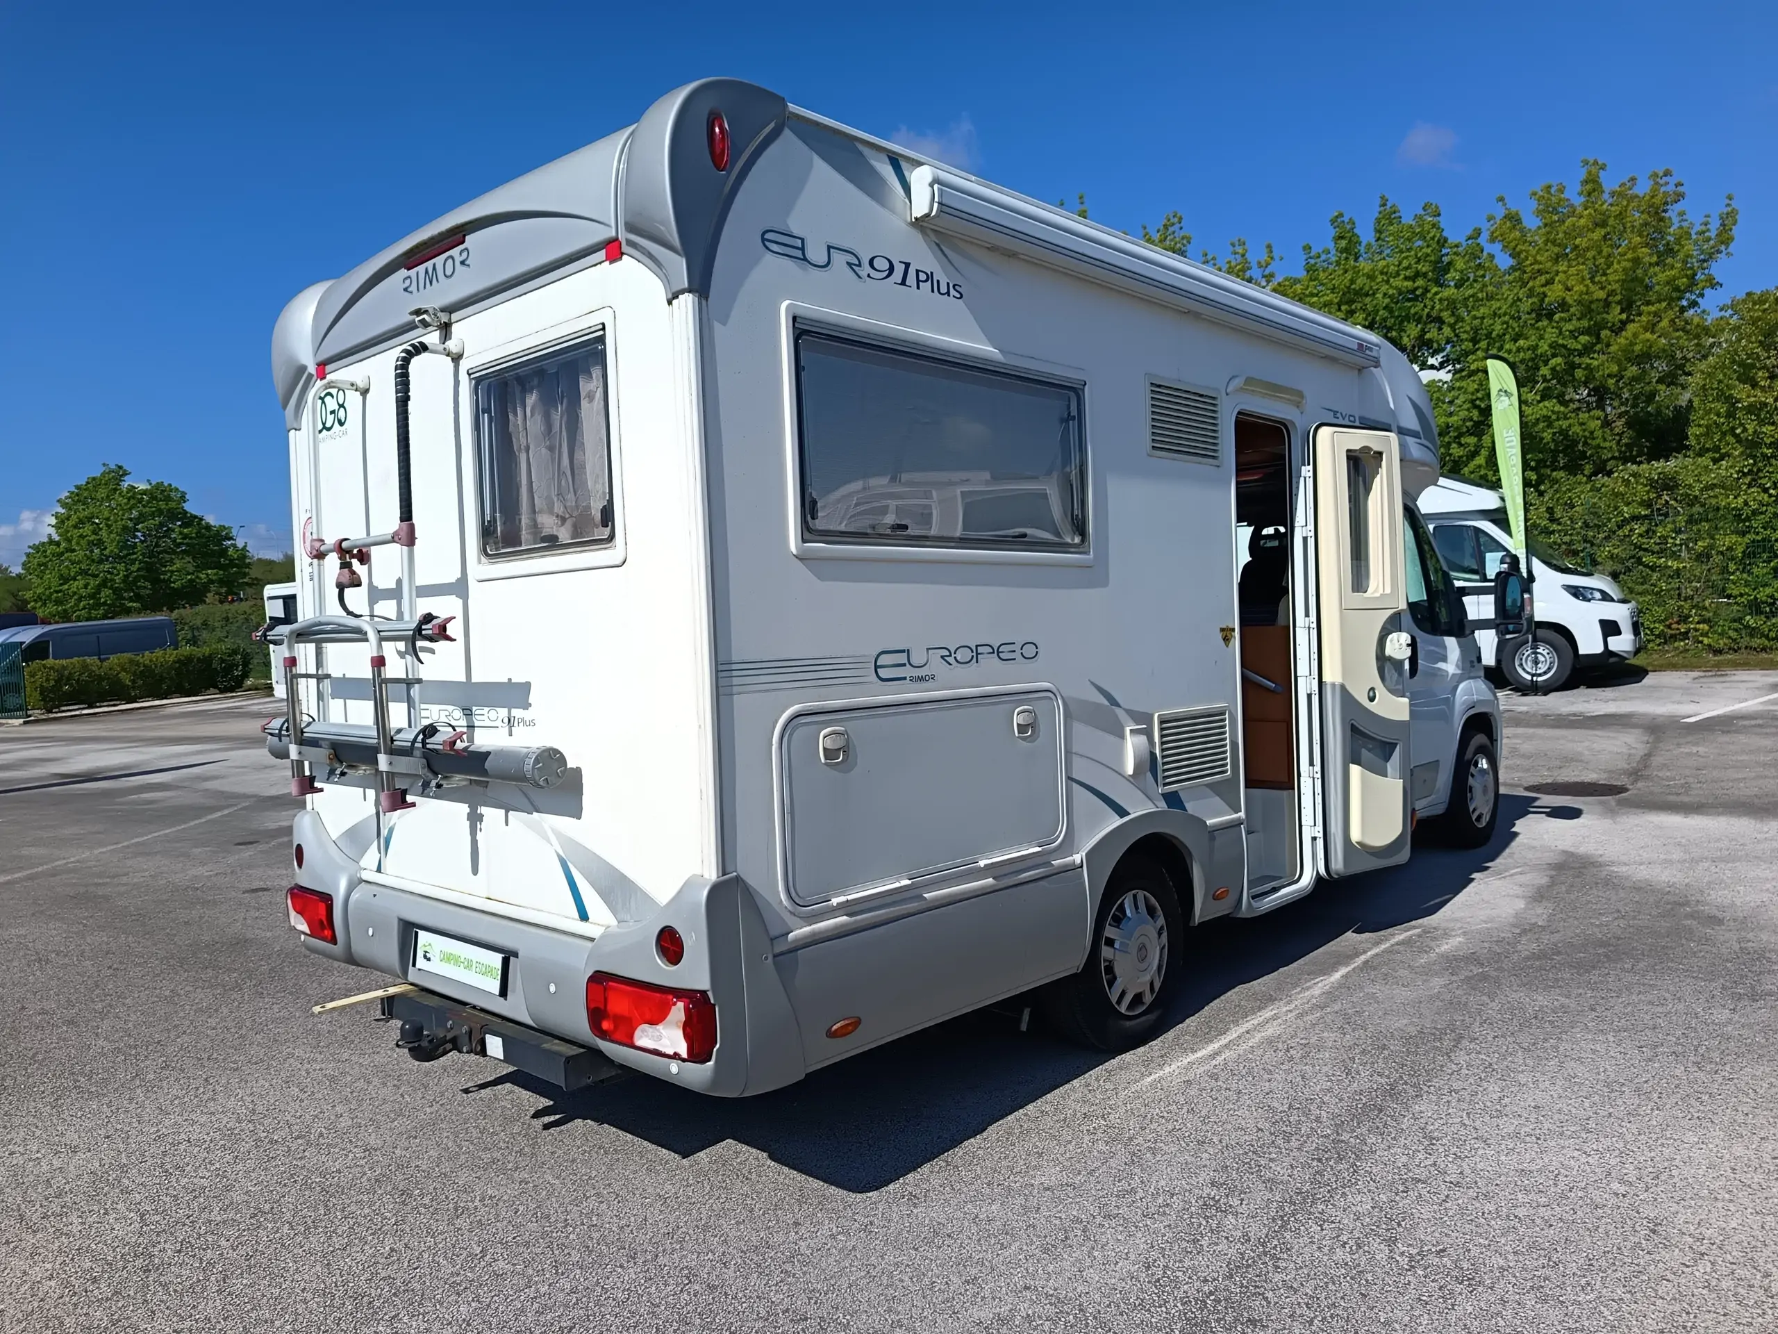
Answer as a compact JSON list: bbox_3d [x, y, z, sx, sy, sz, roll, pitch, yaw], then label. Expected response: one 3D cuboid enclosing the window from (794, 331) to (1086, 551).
[{"bbox_3d":[0.196,-0.592,3.434,0.050,0.532,1.239,-1,2,43],"label":"window"}]

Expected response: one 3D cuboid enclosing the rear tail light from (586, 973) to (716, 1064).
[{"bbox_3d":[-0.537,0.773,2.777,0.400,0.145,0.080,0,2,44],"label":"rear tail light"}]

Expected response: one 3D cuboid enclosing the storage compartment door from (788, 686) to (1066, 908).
[{"bbox_3d":[0.134,0.333,3.336,0.050,0.515,1.164,-1,2,43],"label":"storage compartment door"}]

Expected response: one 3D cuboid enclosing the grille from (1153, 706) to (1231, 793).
[{"bbox_3d":[1.087,0.281,4.353,0.040,0.262,0.498,-1,2,43],"label":"grille"}]

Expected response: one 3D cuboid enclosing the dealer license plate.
[{"bbox_3d":[-1.163,0.807,3.347,0.515,0.110,0.015,0,-6,44],"label":"dealer license plate"}]

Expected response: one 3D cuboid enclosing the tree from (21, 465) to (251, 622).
[{"bbox_3d":[-23.200,-2.760,38.000,6.300,7.000,6.300,-4,2,-31],"label":"tree"}]

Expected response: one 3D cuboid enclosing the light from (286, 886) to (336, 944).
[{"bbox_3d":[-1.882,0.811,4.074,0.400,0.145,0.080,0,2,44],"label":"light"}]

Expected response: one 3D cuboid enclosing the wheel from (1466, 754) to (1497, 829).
[{"bbox_3d":[3.337,0.710,7.075,0.170,0.420,0.420,-1,2,43],"label":"wheel"}]

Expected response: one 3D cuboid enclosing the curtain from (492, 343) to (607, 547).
[{"bbox_3d":[-0.913,-0.596,3.328,0.560,0.530,0.080,-1,2,43],"label":"curtain"}]

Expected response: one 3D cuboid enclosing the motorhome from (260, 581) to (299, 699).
[{"bbox_3d":[-9.631,-0.499,24.546,6.900,2.850,2.300,-1,3,41],"label":"motorhome"}]

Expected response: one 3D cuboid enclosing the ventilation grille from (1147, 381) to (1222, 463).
[{"bbox_3d":[0.975,-0.799,4.028,0.030,0.258,0.455,0,2,44],"label":"ventilation grille"}]

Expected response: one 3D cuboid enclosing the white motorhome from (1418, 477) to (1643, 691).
[{"bbox_3d":[5.840,-1.050,14.950,5.600,2.600,2.050,-1,3,41],"label":"white motorhome"}]

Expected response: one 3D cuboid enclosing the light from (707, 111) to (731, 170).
[{"bbox_3d":[-0.355,-1.097,2.579,0.050,0.125,0.040,-2,2,-11],"label":"light"}]

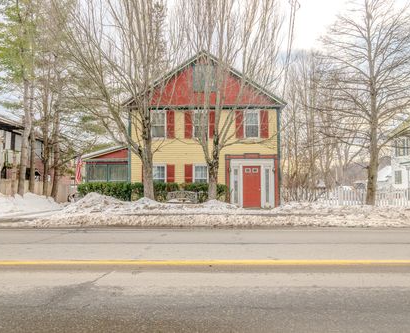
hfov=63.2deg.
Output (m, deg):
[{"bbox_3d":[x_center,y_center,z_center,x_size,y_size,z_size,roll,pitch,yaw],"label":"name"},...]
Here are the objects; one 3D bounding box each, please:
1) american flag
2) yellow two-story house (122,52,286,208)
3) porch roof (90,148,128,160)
[{"bbox_3d":[-6.225,0.197,16.502,0.362,1.387,0.250,0,-2,0],"label":"american flag"},{"bbox_3d":[-0.053,-1.669,20.959,8.053,7.713,9.200,0,-2,0],"label":"yellow two-story house"},{"bbox_3d":[-4.791,-0.610,16.676,1.901,0.575,0.100,0,-2,0],"label":"porch roof"}]

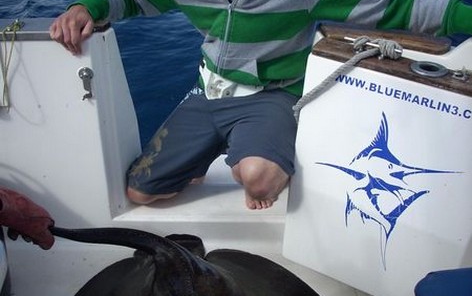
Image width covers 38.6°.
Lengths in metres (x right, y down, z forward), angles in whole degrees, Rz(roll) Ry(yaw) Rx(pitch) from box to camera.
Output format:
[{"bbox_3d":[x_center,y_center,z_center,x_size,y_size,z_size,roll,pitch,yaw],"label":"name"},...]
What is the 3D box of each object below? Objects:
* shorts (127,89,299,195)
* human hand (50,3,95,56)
[{"bbox_3d":[-0.068,-0.020,1.930,0.460,0.310,0.460,7,34,10],"label":"shorts"},{"bbox_3d":[-0.393,-0.283,1.610,0.100,0.095,0.125,5,33,8],"label":"human hand"}]

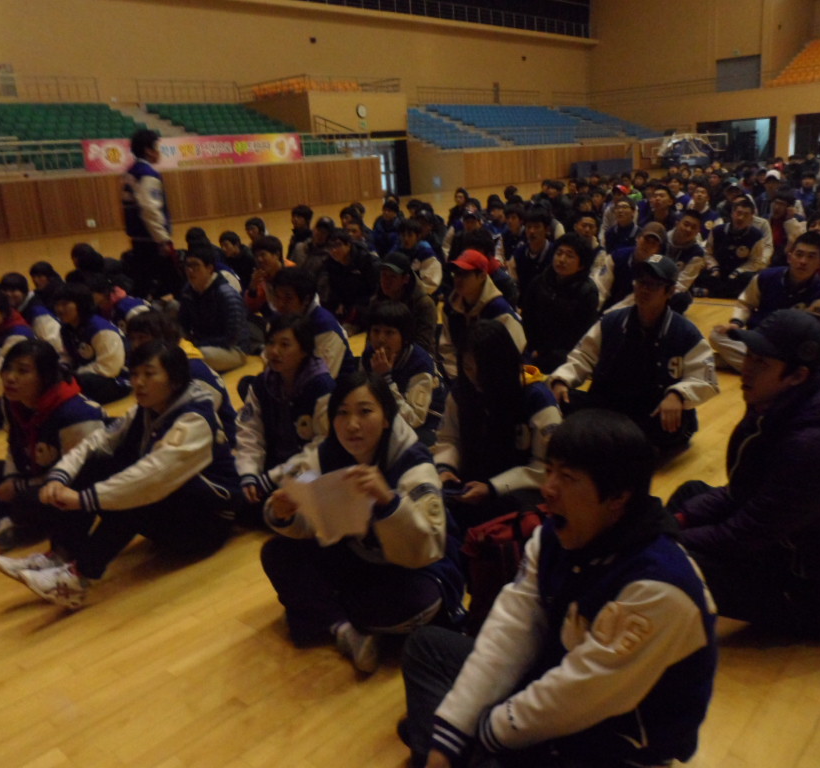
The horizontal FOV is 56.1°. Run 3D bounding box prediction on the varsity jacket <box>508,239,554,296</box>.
[{"bbox_3d":[1.140,-1.050,7.100,0.550,0.590,0.430,5,18,29],"label":"varsity jacket"}]

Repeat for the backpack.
[{"bbox_3d":[0.291,0.561,2.225,0.310,0.390,0.220,-6,16,-7],"label":"backpack"}]

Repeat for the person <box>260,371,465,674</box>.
[{"bbox_3d":[-0.086,0.357,2.247,0.620,0.820,0.600,4,18,25],"label":"person"}]

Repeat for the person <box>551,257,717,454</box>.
[{"bbox_3d":[1.069,-0.163,3.613,0.780,0.840,0.700,2,17,19],"label":"person"}]

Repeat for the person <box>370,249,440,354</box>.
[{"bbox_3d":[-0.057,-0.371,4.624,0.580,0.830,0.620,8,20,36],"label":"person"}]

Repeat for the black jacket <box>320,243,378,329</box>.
[{"bbox_3d":[-0.496,-0.756,6.300,0.550,0.660,0.460,5,18,30],"label":"black jacket"}]

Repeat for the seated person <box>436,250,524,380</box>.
[{"bbox_3d":[0.334,-0.278,4.265,0.640,0.880,0.700,10,21,41],"label":"seated person"}]

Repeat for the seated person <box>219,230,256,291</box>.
[{"bbox_3d":[-1.647,-1.008,7.300,0.600,0.860,0.620,6,18,32],"label":"seated person"}]

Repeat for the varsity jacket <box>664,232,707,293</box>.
[{"bbox_3d":[2.240,-0.932,6.276,0.520,0.550,0.450,3,17,24],"label":"varsity jacket"}]

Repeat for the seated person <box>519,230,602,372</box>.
[{"bbox_3d":[0.965,-0.462,4.762,0.660,0.880,0.700,7,19,35],"label":"seated person"}]

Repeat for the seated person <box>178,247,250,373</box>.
[{"bbox_3d":[-1.352,-0.468,5.137,0.630,0.870,0.680,11,21,40],"label":"seated person"}]

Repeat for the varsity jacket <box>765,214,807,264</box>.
[{"bbox_3d":[3.764,-1.477,7.813,0.520,0.560,0.450,5,18,29],"label":"varsity jacket"}]

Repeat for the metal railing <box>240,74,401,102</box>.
[{"bbox_3d":[-4.028,-13.460,35.366,4.700,0.800,5.700,11,21,42],"label":"metal railing"}]

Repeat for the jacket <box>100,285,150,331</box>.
[{"bbox_3d":[-1.739,-0.230,4.684,0.480,0.540,0.420,11,22,43],"label":"jacket"}]

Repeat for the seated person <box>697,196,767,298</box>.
[{"bbox_3d":[2.885,-1.216,6.880,0.640,0.870,0.600,8,20,37],"label":"seated person"}]

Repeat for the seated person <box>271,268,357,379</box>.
[{"bbox_3d":[-0.642,-0.191,4.251,0.620,0.850,0.680,9,21,39],"label":"seated person"}]

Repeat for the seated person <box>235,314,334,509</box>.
[{"bbox_3d":[-0.496,0.116,3.091,0.600,0.790,0.640,5,18,29],"label":"seated person"}]

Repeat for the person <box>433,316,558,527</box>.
[{"bbox_3d":[0.263,0.204,2.622,0.620,0.820,0.660,4,18,23],"label":"person"}]

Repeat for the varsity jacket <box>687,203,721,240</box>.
[{"bbox_3d":[3.370,-1.787,8.920,0.550,0.600,0.430,6,19,29],"label":"varsity jacket"}]

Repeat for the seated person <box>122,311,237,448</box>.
[{"bbox_3d":[-1.057,0.079,3.324,0.600,0.800,0.680,10,21,38],"label":"seated person"}]

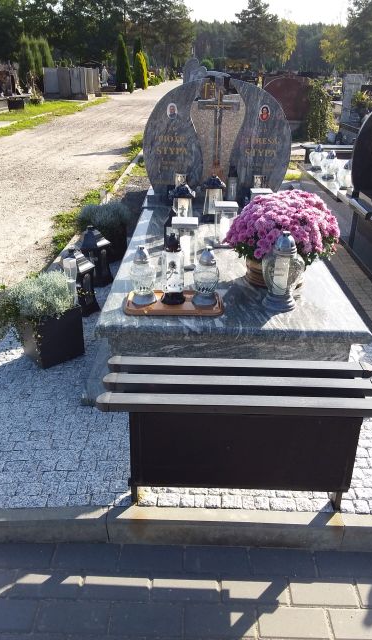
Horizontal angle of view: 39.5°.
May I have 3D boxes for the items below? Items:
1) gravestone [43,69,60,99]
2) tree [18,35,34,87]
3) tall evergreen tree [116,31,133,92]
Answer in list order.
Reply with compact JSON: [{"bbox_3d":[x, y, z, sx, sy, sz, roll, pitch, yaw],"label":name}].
[{"bbox_3d":[-7.270,-12.665,27.856,0.870,1.500,0.200,2,25,0],"label":"gravestone"},{"bbox_3d":[-9.300,-14.780,30.207,0.920,3.300,0.920,2,25,0],"label":"tree"},{"bbox_3d":[-4.961,-20.520,41.281,1.300,4.300,1.300,1,25,1],"label":"tall evergreen tree"}]

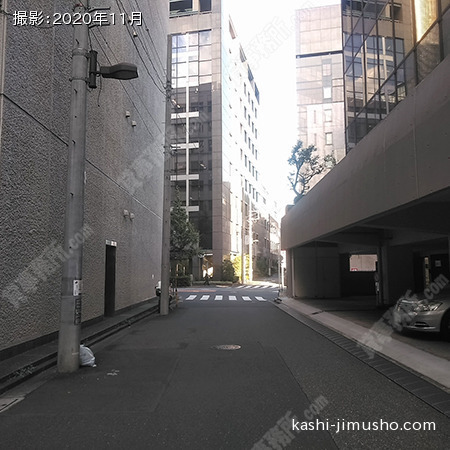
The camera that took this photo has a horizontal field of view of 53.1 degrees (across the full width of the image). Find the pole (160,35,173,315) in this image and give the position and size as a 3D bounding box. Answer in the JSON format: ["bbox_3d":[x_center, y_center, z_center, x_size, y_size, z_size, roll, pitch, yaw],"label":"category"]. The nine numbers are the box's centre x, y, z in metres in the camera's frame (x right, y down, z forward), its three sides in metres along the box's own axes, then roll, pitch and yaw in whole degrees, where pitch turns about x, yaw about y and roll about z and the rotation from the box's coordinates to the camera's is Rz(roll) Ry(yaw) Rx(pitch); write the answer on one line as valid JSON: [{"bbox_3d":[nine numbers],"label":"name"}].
[{"bbox_3d":[-2.309,-2.214,18.168,0.320,11.460,0.320,0,-6,0],"label":"pole"}]

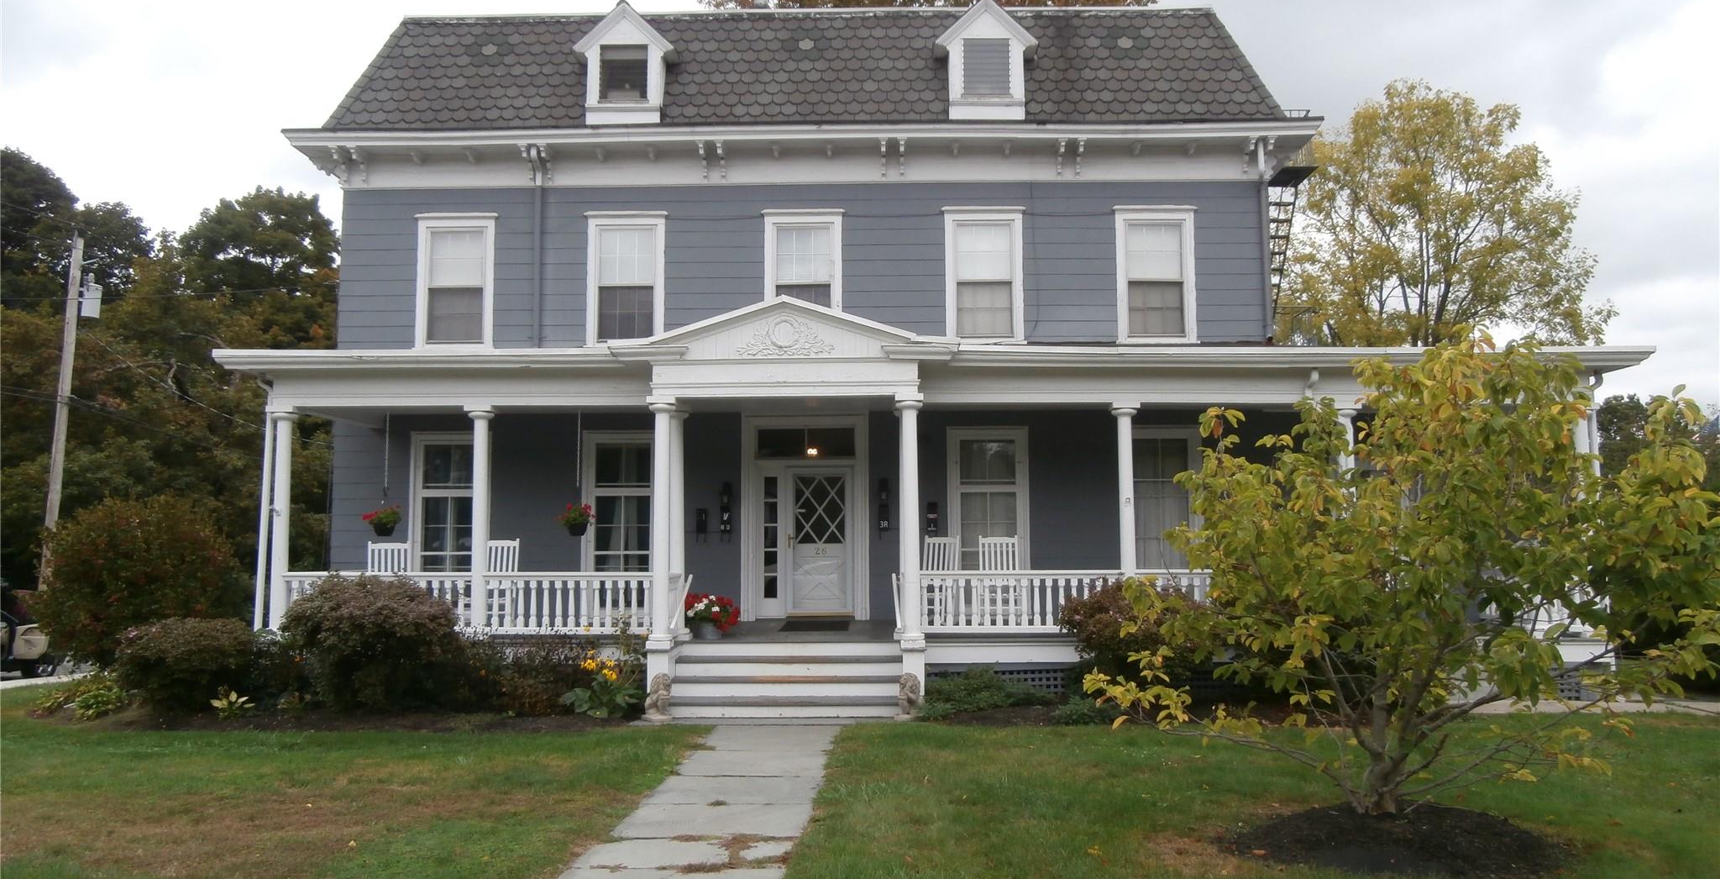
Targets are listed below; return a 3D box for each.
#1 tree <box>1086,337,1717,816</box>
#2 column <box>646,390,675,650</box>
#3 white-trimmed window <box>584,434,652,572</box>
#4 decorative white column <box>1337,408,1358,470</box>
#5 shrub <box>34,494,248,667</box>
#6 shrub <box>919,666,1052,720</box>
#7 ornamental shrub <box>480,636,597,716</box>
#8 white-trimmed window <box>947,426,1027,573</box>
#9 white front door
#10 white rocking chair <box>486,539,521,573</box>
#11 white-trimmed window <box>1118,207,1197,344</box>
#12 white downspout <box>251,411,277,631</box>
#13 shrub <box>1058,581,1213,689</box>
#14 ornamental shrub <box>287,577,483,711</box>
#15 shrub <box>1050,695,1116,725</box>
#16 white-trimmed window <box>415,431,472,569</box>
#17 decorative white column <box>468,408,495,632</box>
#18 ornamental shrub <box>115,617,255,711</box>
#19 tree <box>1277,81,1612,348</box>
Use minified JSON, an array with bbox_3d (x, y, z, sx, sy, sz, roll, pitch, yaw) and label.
[{"bbox_3d":[3.624,0.884,7.853,4.242,3.118,3.800,0,-5,1],"label":"tree"},{"bbox_3d":[-2.151,0.906,12.881,0.310,2.760,0.310,0,-5,1],"label":"column"},{"bbox_3d":[-3.365,1.206,16.853,1.180,2.620,0.150,0,-5,1],"label":"white-trimmed window"},{"bbox_3d":[5.787,0.929,14.106,0.336,2.762,0.336,0,-5,1],"label":"decorative white column"},{"bbox_3d":[-9.091,1.906,15.096,2.781,2.433,2.500,0,-5,1],"label":"shrub"},{"bbox_3d":[1.351,2.647,12.825,1.445,0.540,1.300,0,-5,1],"label":"shrub"},{"bbox_3d":[-3.546,2.605,13.139,1.310,0.863,0.939,0,-5,1],"label":"ornamental shrub"},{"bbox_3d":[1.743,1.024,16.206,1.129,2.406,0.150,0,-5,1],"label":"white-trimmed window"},{"bbox_3d":[-0.572,1.432,16.760,0.910,2.060,0.080,0,-5,1],"label":"white front door"},{"bbox_3d":[-4.739,1.861,15.410,0.593,1.167,0.810,0,-5,1],"label":"white rocking chair"},{"bbox_3d":[4.085,-2.270,16.443,1.124,1.873,0.150,0,-5,1],"label":"white-trimmed window"},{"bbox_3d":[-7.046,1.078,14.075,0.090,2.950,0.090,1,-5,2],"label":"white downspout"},{"bbox_3d":[3.021,2.221,12.960,1.685,1.382,1.400,0,-5,1],"label":"shrub"},{"bbox_3d":[-5.220,2.254,13.005,2.202,1.552,1.729,0,-5,1],"label":"ornamental shrub"},{"bbox_3d":[2.237,2.649,11.936,0.680,0.320,0.600,0,-5,1],"label":"shrub"},{"bbox_3d":[-5.724,1.128,16.655,1.148,2.469,0.158,0,-5,1],"label":"white-trimmed window"},{"bbox_3d":[-4.563,0.984,14.312,0.336,2.762,0.336,0,-5,1],"label":"decorative white column"},{"bbox_3d":[-7.399,2.501,13.078,1.595,1.087,1.334,0,-5,1],"label":"ornamental shrub"},{"bbox_3d":[14.244,-2.382,29.295,8.516,13.200,8.500,0,-5,1],"label":"tree"}]

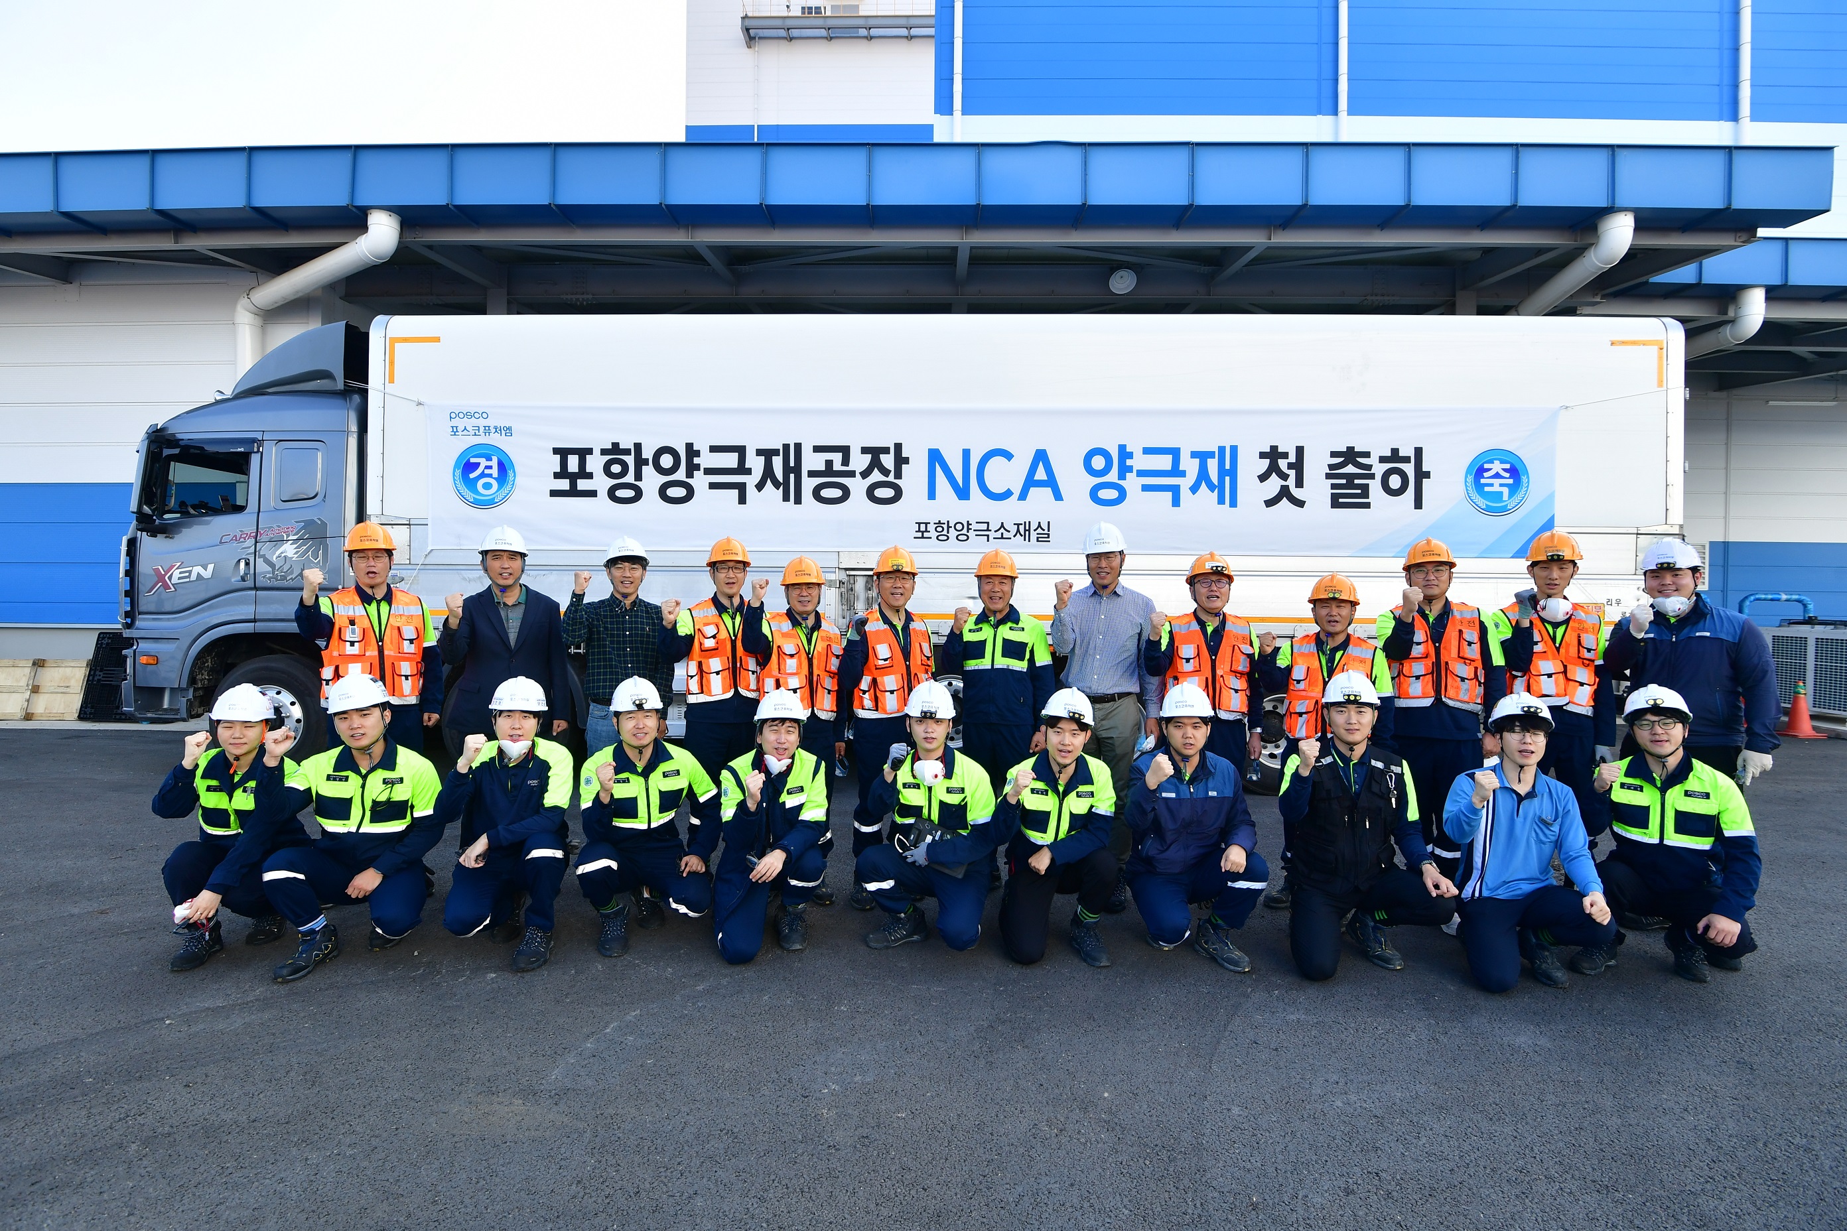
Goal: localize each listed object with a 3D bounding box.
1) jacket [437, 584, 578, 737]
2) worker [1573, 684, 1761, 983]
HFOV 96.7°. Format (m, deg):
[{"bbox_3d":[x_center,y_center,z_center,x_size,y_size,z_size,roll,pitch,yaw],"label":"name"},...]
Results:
[{"bbox_3d":[-2.058,0.233,4.080,0.610,0.768,0.380,1,0,-18],"label":"jacket"},{"bbox_3d":[3.100,0.865,3.480,0.640,1.130,0.660,0,0,30],"label":"worker"}]

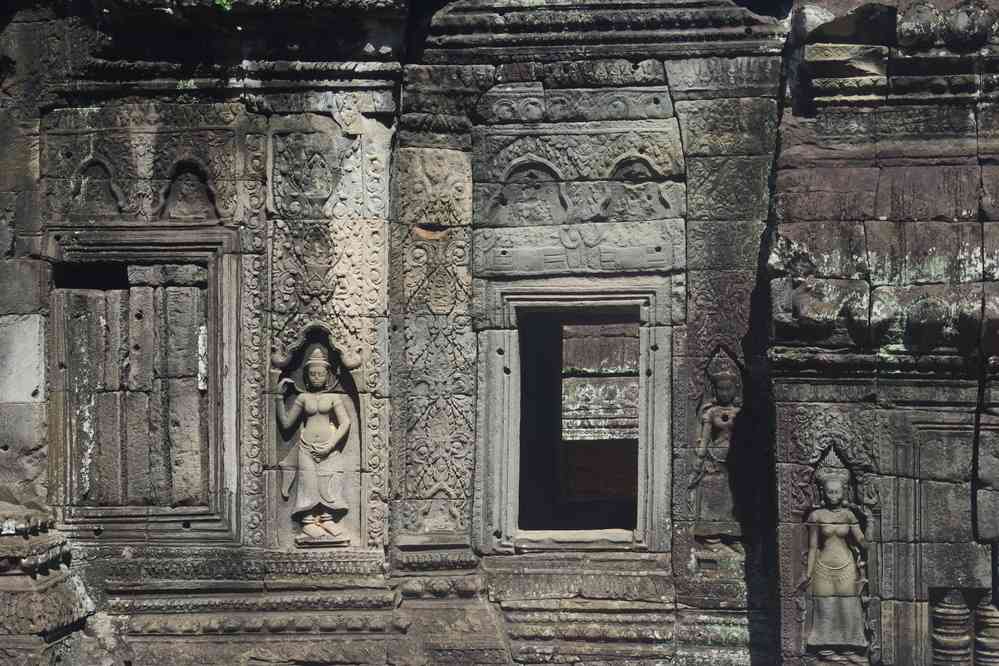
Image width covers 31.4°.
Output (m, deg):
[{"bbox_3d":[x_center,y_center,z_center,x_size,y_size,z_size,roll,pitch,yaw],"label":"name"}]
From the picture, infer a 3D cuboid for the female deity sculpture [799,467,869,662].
[{"bbox_3d":[1.448,1.002,7.700,0.302,0.858,0.150,0,0,2],"label":"female deity sculpture"}]

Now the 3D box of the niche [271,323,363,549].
[{"bbox_3d":[-0.835,0.468,8.100,0.417,1.025,0.160,0,0,2],"label":"niche"}]

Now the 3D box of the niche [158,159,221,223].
[{"bbox_3d":[-1.422,-0.652,8.120,0.292,0.273,0.090,0,0,2],"label":"niche"}]

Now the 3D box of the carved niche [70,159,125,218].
[{"bbox_3d":[-1.843,-0.662,8.140,0.247,0.274,0.090,0,0,2],"label":"carved niche"}]

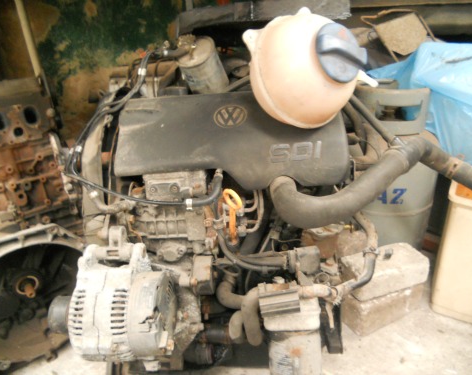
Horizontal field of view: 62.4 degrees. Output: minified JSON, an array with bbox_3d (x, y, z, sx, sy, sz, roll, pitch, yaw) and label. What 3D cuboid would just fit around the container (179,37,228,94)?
[{"bbox_3d":[-0.065,-0.252,0.823,0.086,0.125,0.086,-11,54,16],"label":"container"}]

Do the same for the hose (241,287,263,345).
[{"bbox_3d":[0.027,0.223,0.675,0.036,0.110,0.045,-3,20,0],"label":"hose"}]

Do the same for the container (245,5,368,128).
[{"bbox_3d":[0.102,-0.166,0.544,0.158,0.158,0.172,14,-6,-24],"label":"container"}]

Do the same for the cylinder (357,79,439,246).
[{"bbox_3d":[0.396,-0.010,1.107,0.300,0.560,0.300,4,21,18],"label":"cylinder"}]

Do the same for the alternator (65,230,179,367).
[{"bbox_3d":[-0.178,0.170,0.612,0.168,0.185,0.150,-2,20,3],"label":"alternator"}]

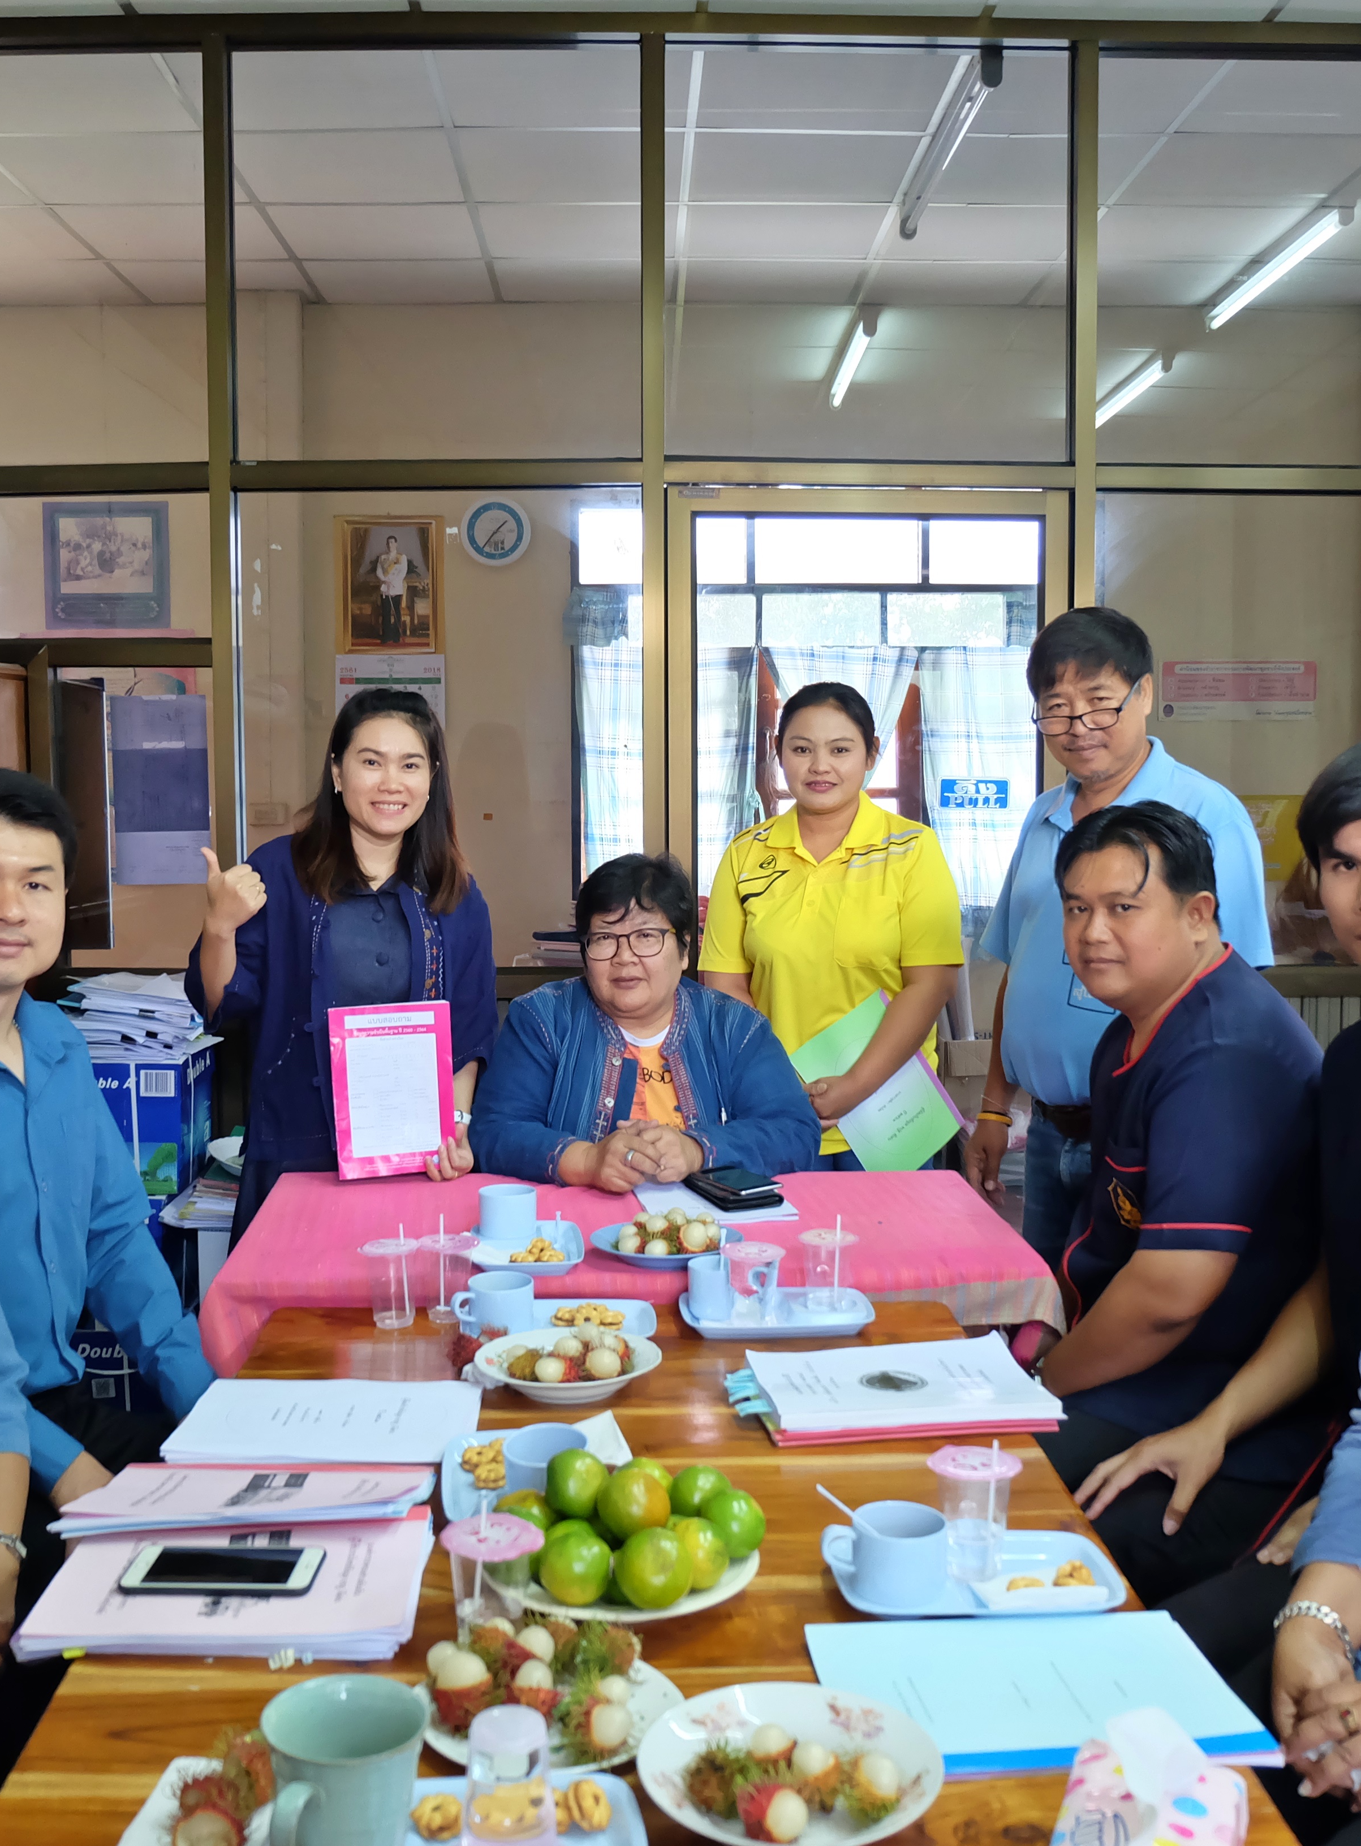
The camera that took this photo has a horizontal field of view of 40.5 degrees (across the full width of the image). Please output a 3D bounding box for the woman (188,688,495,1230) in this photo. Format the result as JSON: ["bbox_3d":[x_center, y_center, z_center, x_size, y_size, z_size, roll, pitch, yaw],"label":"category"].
[{"bbox_3d":[-0.563,0.360,3.236,0.530,1.520,0.380,-1,5,-6],"label":"woman"}]

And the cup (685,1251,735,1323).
[{"bbox_3d":[0.066,0.469,2.375,0.105,0.063,0.075,0,4,-1],"label":"cup"}]

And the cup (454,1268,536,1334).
[{"bbox_3d":[-0.227,0.468,2.233,0.103,0.066,0.079,-3,6,-25],"label":"cup"}]

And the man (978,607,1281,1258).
[{"bbox_3d":[0.686,0.343,2.914,0.460,1.660,0.280,2,5,29],"label":"man"}]

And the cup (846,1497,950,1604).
[{"bbox_3d":[0.173,0.532,1.551,0.102,0.063,0.077,0,4,-1],"label":"cup"}]

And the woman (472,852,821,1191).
[{"bbox_3d":[-0.038,0.507,3.089,0.580,1.250,0.700,0,5,-2],"label":"woman"}]

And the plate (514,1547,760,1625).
[{"bbox_3d":[-0.047,0.556,1.570,0.225,0.030,0.225,0,4,0],"label":"plate"}]

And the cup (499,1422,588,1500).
[{"bbox_3d":[-0.118,0.515,1.723,0.079,0.066,0.103,3,6,30],"label":"cup"}]

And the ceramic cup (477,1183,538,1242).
[{"bbox_3d":[-0.239,0.405,2.585,0.079,0.066,0.103,0,5,0],"label":"ceramic cup"}]

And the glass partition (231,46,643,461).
[{"bbox_3d":[-0.513,-1.412,3.890,0.866,0.875,0.040,0,4,-1],"label":"glass partition"}]

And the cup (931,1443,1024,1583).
[{"bbox_3d":[0.253,0.511,1.587,0.079,0.097,0.079,0,4,0],"label":"cup"}]

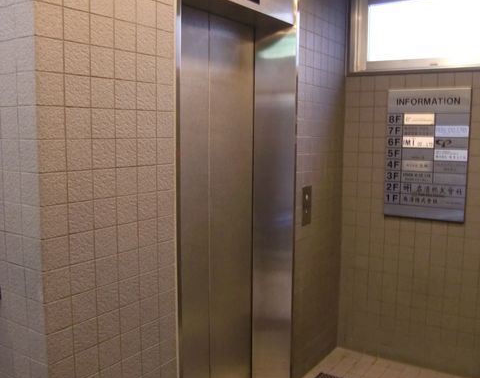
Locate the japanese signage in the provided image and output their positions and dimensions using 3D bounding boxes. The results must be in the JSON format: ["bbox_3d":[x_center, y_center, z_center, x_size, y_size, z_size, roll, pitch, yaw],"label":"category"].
[{"bbox_3d":[1.149,-0.212,3.198,0.486,0.801,0.025,4,7,34],"label":"japanese signage"}]

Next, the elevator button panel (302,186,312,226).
[{"bbox_3d":[0.390,0.100,3.063,0.015,0.228,0.122,4,7,34],"label":"elevator button panel"}]

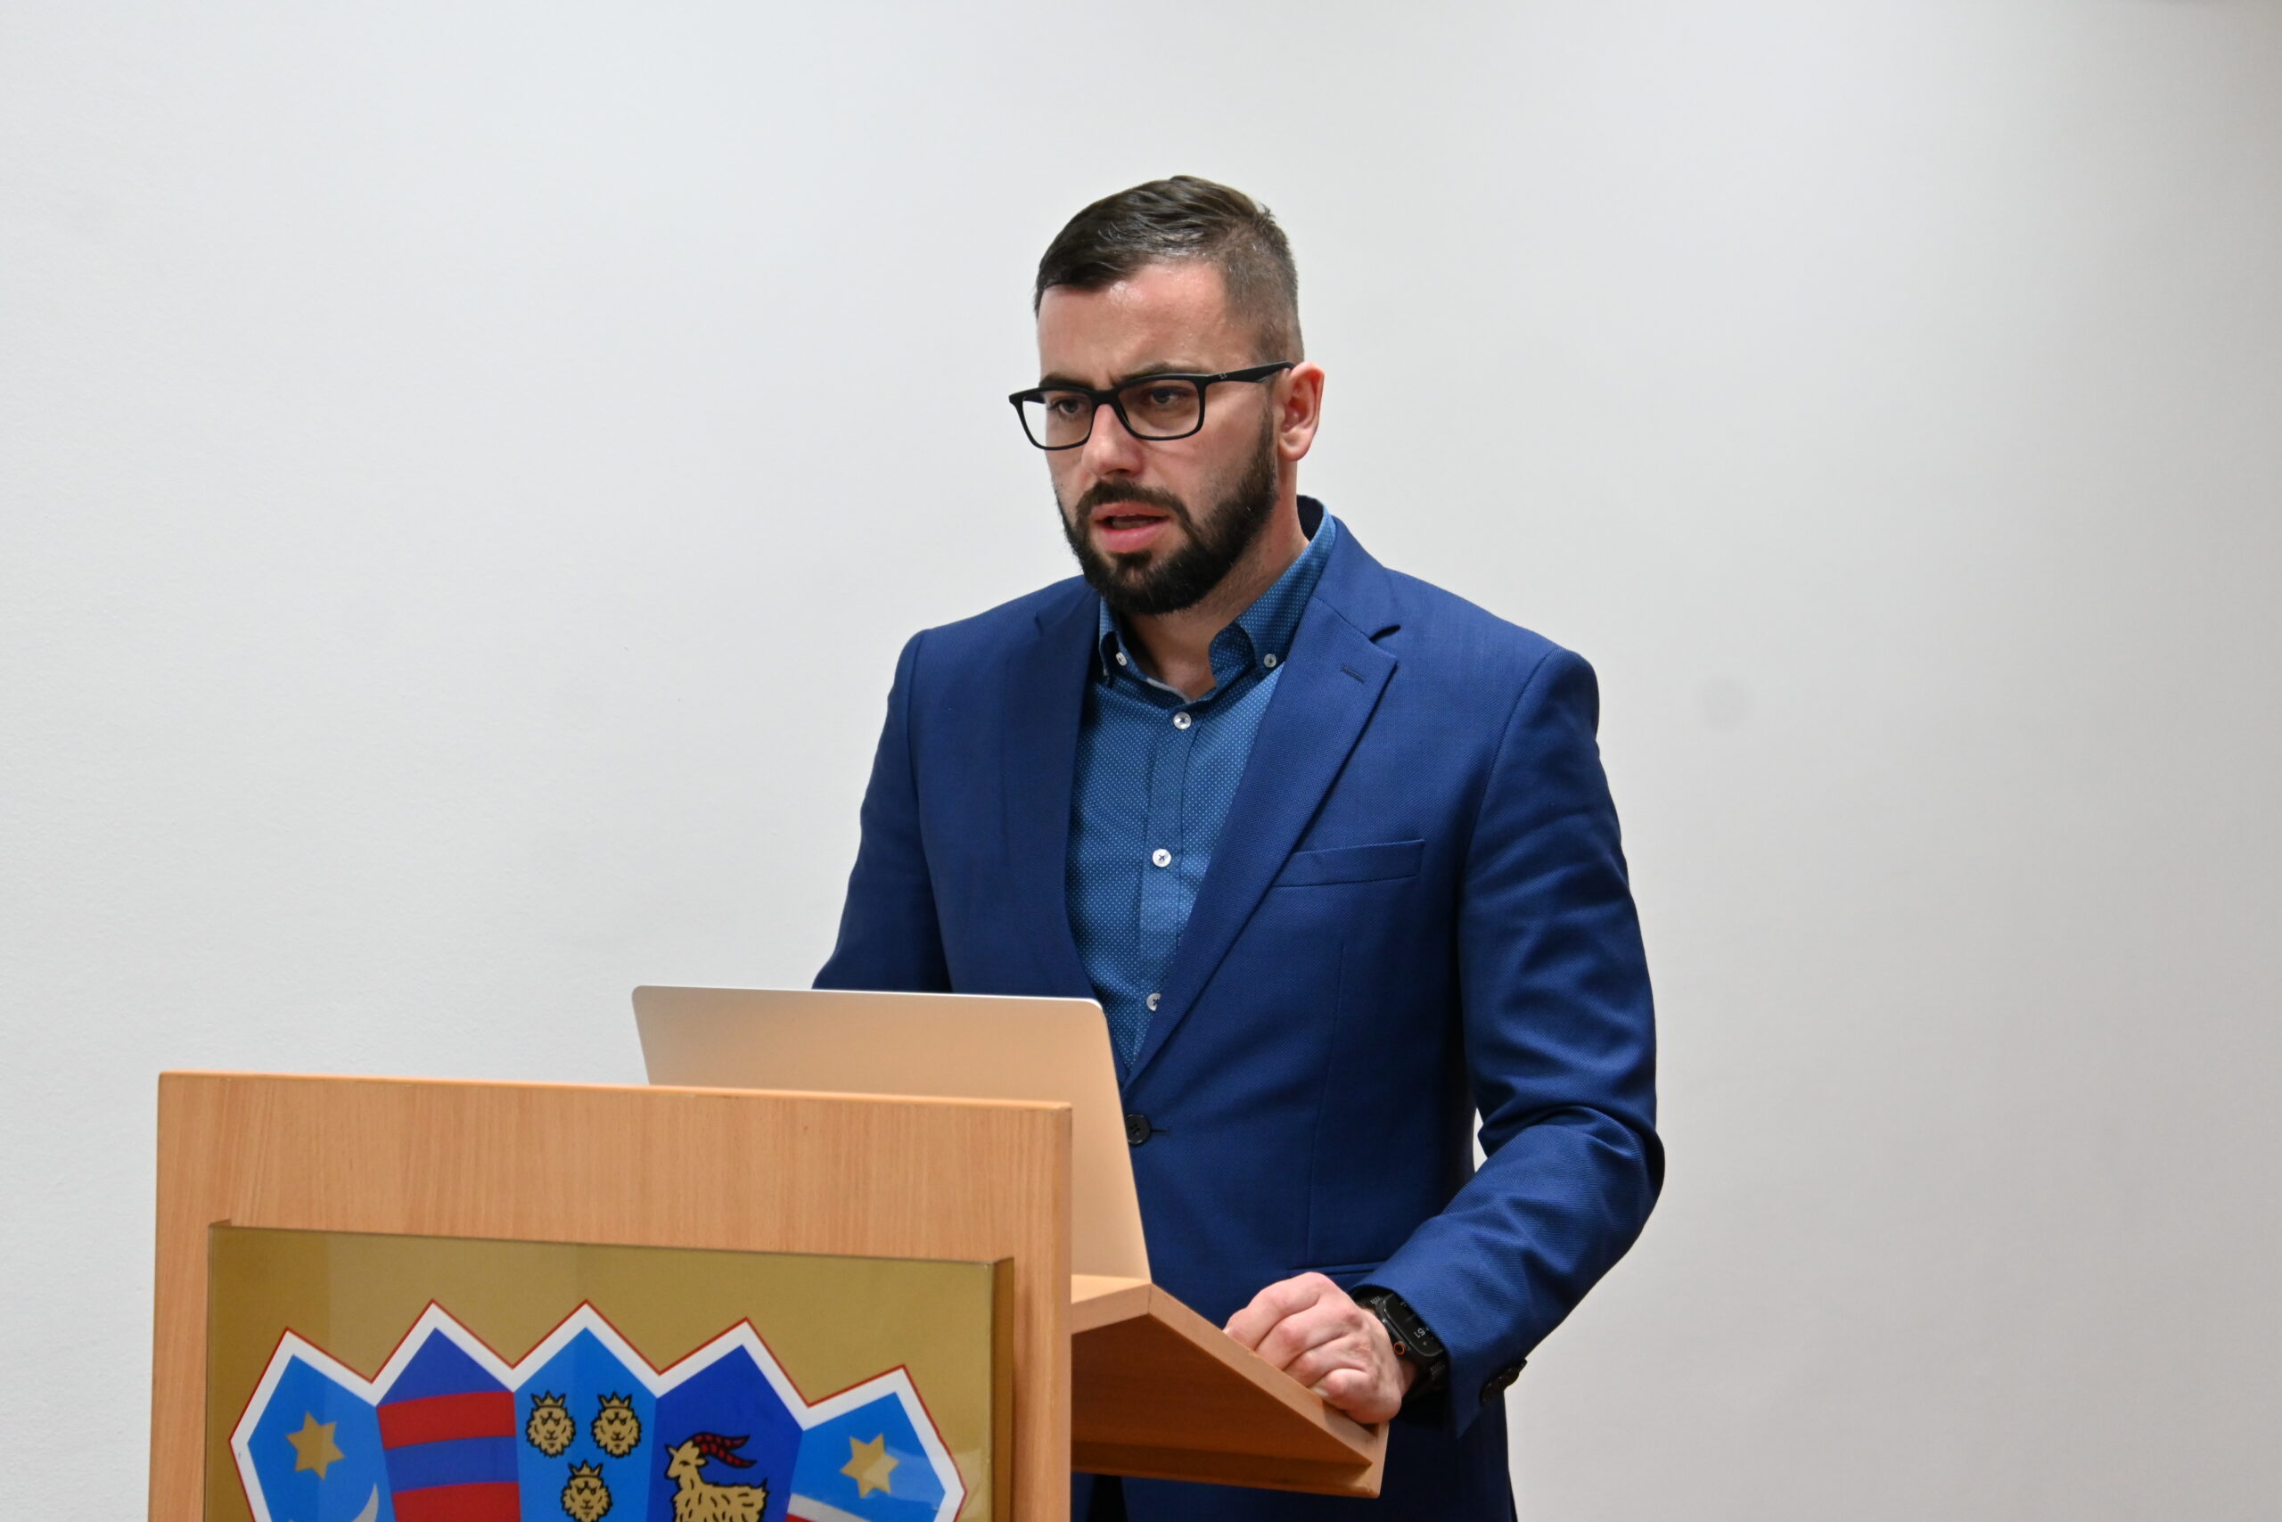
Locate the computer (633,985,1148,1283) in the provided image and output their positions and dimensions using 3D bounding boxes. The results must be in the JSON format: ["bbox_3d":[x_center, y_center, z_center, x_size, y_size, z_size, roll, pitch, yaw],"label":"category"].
[{"bbox_3d":[-0.107,0.274,3.149,0.308,0.207,0.334,1,-14,23],"label":"computer"}]

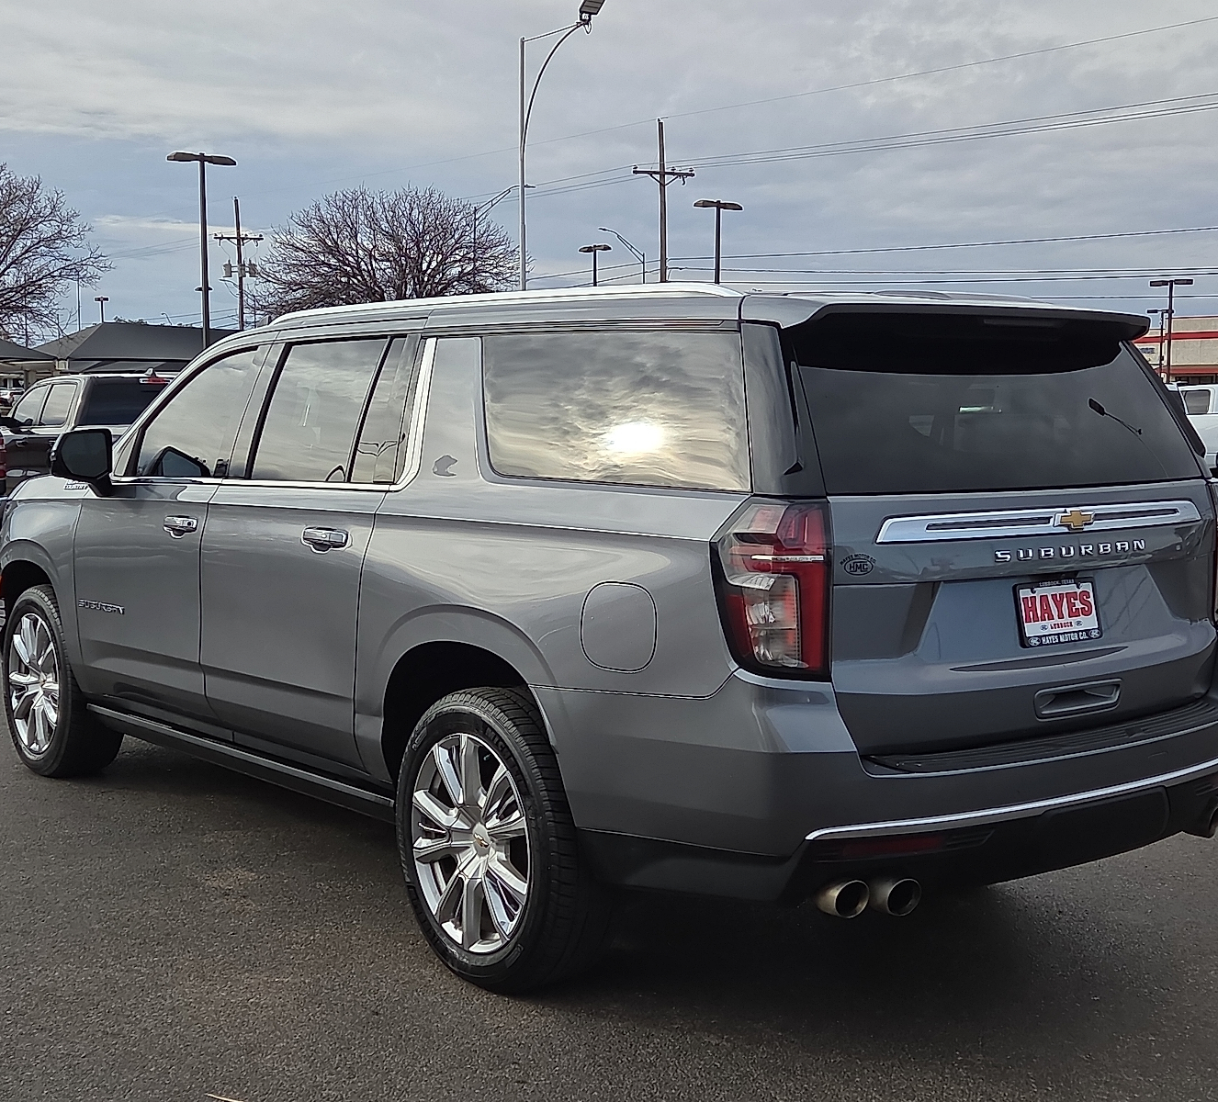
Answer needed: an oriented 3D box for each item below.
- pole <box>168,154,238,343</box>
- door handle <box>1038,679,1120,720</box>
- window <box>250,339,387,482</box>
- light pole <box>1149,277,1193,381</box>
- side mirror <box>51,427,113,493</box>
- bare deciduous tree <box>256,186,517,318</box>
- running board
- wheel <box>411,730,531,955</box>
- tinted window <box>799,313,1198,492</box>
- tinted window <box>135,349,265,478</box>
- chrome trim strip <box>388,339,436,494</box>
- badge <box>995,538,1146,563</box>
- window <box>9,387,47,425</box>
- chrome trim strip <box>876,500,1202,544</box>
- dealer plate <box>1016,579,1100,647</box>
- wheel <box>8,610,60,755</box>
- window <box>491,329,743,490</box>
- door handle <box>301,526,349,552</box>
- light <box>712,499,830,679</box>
[{"bbox_3d":[-9.454,-5.463,39.807,1.630,7.660,0.320,-2,5,-21],"label":"pole"},{"bbox_3d":[1.159,0.365,4.243,0.325,0.085,0.050,-4,6,-38],"label":"door handle"},{"bbox_3d":[-0.930,-0.449,5.401,0.050,0.470,0.710,15,-5,-38],"label":"window"},{"bbox_3d":[22.692,-7.486,68.783,1.750,7.050,0.420,2,5,23],"label":"light pole"},{"bbox_3d":[-1.989,-0.342,6.401,0.250,0.250,0.170,-4,6,-38],"label":"side mirror"},{"bbox_3d":[-6.183,-6.318,48.321,7.500,8.000,7.300,-1,5,-7],"label":"bare deciduous tree"},{"bbox_3d":[-1.317,0.706,6.018,0.170,0.090,2.420,-4,5,-38],"label":"running board"},{"bbox_3d":[-0.308,0.786,4.652,0.200,0.595,0.595,-4,6,-38],"label":"wheel"},{"bbox_3d":[1.015,-0.356,4.311,1.470,0.430,0.090,-4,-22,-38],"label":"tinted window"},{"bbox_3d":[-1.477,-0.489,6.094,0.050,0.460,0.830,17,-6,-38],"label":"tinted window"},{"bbox_3d":[-0.554,-0.397,4.909,0.040,0.460,0.130,17,-6,-38],"label":"chrome trim strip"},{"bbox_3d":[1.152,-0.003,4.214,0.610,0.036,0.015,-4,1,-38],"label":"badge"},{"bbox_3d":[-6.590,-1.651,19.300,0.060,0.470,0.950,15,-5,-38],"label":"window"},{"bbox_3d":[1.125,-0.076,4.191,1.270,0.065,0.070,-4,6,-38],"label":"chrome trim strip"},{"bbox_3d":[1.122,0.152,4.214,0.315,0.160,0.020,-4,-4,-38],"label":"dealer plate"},{"bbox_3d":[-2.402,0.579,7.367,0.220,0.610,0.610,-4,6,-38],"label":"wheel"},{"bbox_3d":[-0.018,-0.358,4.237,0.050,0.400,1.210,17,-6,-38],"label":"window"},{"bbox_3d":[-0.861,-0.036,5.158,0.055,0.080,0.250,-4,6,-38],"label":"door handle"},{"bbox_3d":[0.364,0.082,3.790,0.235,0.425,0.200,-4,6,-38],"label":"light"}]

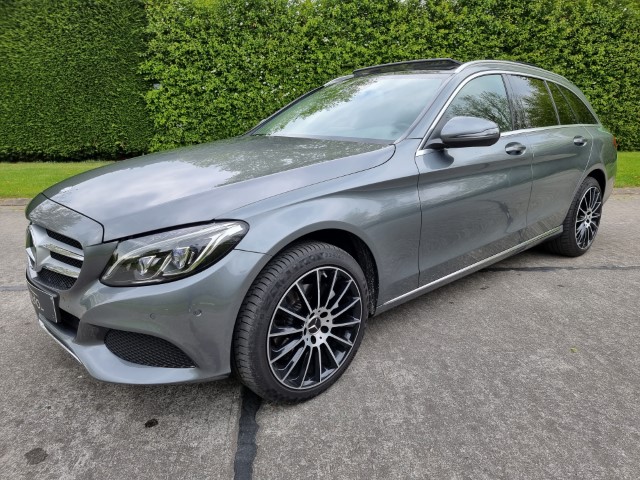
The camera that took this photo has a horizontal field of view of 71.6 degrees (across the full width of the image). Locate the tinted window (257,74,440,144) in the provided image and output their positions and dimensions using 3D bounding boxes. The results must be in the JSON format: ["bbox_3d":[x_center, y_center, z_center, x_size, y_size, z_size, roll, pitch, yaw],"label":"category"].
[{"bbox_3d":[0.095,-0.816,2.775,0.850,0.130,1.370,-43,36,-25],"label":"tinted window"}]

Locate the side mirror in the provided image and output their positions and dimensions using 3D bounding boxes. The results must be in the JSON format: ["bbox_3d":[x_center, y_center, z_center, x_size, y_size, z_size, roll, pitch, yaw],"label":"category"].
[{"bbox_3d":[0.699,-0.527,2.154,0.210,0.160,0.250,-14,20,-38],"label":"side mirror"}]

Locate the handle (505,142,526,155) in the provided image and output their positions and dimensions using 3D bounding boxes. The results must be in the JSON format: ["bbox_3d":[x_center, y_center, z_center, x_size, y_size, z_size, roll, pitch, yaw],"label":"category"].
[{"bbox_3d":[1.129,-0.528,2.559,0.240,0.060,0.050,-14,20,-38],"label":"handle"}]

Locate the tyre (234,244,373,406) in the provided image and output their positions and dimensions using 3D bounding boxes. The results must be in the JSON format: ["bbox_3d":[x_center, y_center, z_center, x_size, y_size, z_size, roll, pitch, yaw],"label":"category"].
[{"bbox_3d":[-0.071,0.330,1.854,0.655,0.655,0.230,-14,20,-40],"label":"tyre"}]

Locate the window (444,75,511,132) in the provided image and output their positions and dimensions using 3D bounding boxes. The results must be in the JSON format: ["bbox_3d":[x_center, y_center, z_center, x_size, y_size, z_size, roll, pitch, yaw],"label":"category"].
[{"bbox_3d":[0.877,-0.766,2.540,0.860,0.430,0.050,-14,-5,-38],"label":"window"}]

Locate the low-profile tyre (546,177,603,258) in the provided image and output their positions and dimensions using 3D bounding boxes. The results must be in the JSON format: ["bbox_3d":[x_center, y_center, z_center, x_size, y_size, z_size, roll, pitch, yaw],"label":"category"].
[{"bbox_3d":[2.085,-0.196,3.626,0.655,0.655,0.240,-14,20,-38],"label":"low-profile tyre"}]

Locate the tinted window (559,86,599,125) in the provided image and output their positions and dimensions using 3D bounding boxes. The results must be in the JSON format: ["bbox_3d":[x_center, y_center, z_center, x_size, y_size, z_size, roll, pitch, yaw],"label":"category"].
[{"bbox_3d":[2.073,-1.069,3.526,0.580,0.330,0.060,-15,-4,-42],"label":"tinted window"}]

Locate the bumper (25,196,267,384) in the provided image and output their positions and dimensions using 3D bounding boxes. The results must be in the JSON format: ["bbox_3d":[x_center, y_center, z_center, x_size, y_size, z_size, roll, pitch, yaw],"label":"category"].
[{"bbox_3d":[-0.986,0.114,2.066,0.610,0.630,1.790,-14,20,-38],"label":"bumper"}]

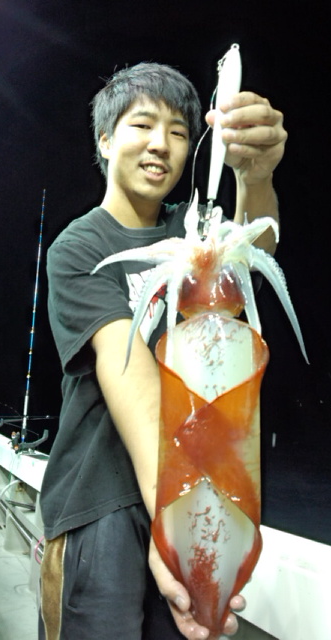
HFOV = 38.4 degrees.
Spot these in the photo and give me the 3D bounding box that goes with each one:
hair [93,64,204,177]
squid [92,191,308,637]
[{"bbox_3d":[-0.034,-0.355,0.840,0.185,0.200,0.210,6,-2,-19],"label":"hair"},{"bbox_3d":[0.042,0.110,0.570,0.250,0.530,0.170,0,-6,0],"label":"squid"}]

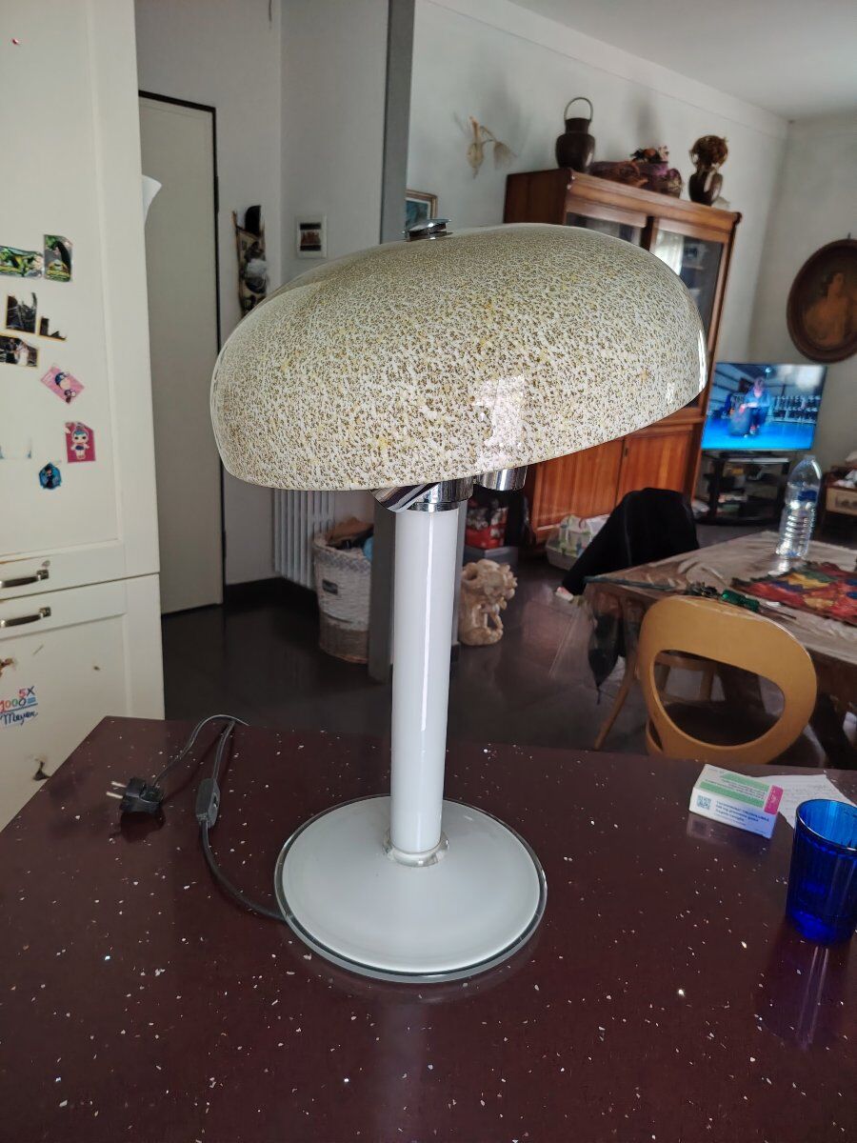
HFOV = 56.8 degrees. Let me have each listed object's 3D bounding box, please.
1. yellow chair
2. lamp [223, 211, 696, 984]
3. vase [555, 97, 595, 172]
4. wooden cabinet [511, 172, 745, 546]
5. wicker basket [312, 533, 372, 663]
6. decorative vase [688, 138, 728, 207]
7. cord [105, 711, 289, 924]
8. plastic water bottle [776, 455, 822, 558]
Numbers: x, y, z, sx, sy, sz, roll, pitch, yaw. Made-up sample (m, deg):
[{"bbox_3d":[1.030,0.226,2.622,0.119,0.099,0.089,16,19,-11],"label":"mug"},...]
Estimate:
[{"bbox_3d":[0.737,0.413,2.066,0.450,0.790,0.490,13,20,28],"label":"yellow chair"},{"bbox_3d":[0.013,0.022,0.594,0.352,0.518,0.352,3,17,0],"label":"lamp"},{"bbox_3d":[0.925,-2.682,4.906,0.240,0.445,0.240,3,17,-1],"label":"vase"},{"bbox_3d":[1.353,-1.510,5.838,1.920,2.294,0.530,-11,22,-38],"label":"wooden cabinet"},{"bbox_3d":[-0.266,0.096,3.428,0.420,0.480,0.420,3,17,-1],"label":"wicker basket"},{"bbox_3d":[2.075,-2.928,5.828,0.275,0.500,0.275,-11,22,-38],"label":"decorative vase"},{"bbox_3d":[-0.202,0.204,0.773,0.200,0.045,0.320,3,17,0],"label":"cord"},{"bbox_3d":[1.127,-0.198,2.386,0.090,0.295,0.090,-11,22,-38],"label":"plastic water bottle"}]

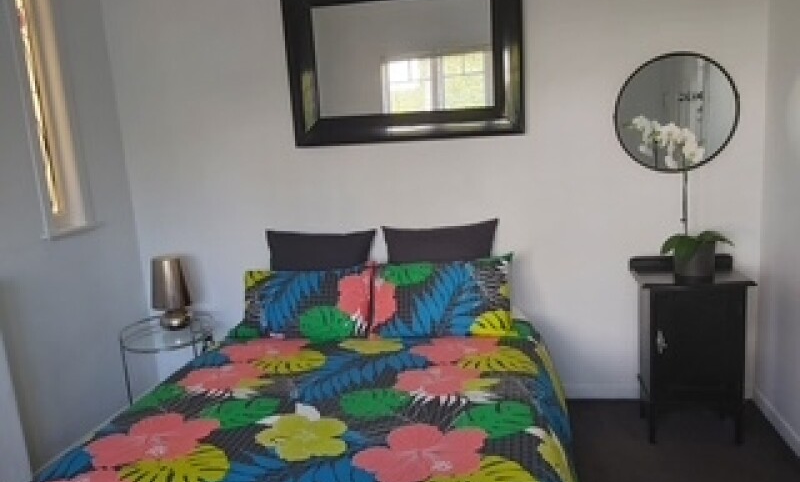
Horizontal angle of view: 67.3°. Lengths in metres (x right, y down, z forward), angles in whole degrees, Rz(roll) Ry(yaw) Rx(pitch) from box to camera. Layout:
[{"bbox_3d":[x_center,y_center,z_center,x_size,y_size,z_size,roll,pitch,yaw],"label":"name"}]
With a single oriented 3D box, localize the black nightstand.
[{"bbox_3d":[1.315,0.487,2.747,0.455,0.800,0.335,-2,11,11],"label":"black nightstand"}]

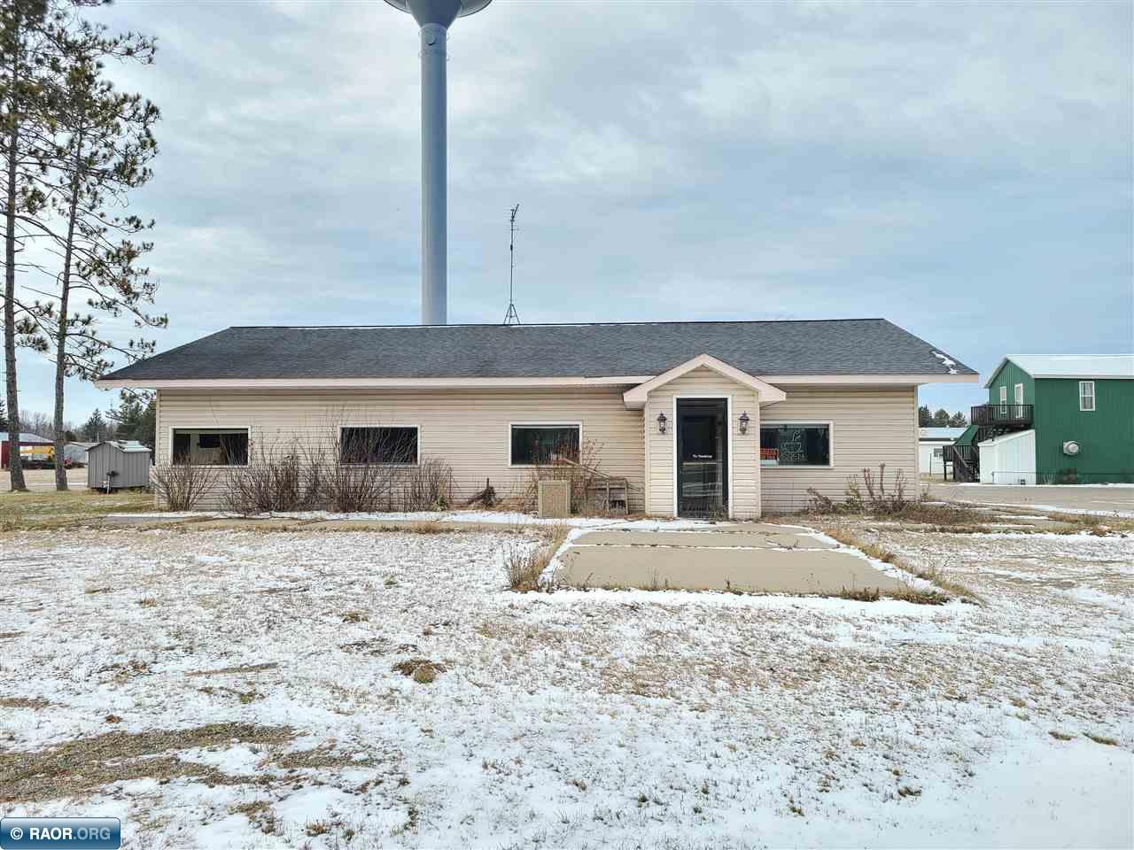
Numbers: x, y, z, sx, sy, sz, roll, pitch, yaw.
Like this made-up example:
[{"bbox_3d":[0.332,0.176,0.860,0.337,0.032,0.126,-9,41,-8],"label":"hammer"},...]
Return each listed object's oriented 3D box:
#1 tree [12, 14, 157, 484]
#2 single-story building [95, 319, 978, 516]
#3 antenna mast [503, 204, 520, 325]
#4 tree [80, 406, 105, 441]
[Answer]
[{"bbox_3d":[-16.866,-6.163,30.000,4.993,16.850,4.681,0,-2,5],"label":"tree"},{"bbox_3d":[-0.573,-0.475,22.465,18.076,4.727,13.923,0,-2,5],"label":"single-story building"},{"bbox_3d":[-1.514,-4.405,23.400,0.438,3.335,0.500,0,-2,5],"label":"antenna mast"},{"bbox_3d":[-58.376,1.311,105.000,3.276,7.208,3.276,0,-2,5],"label":"tree"}]

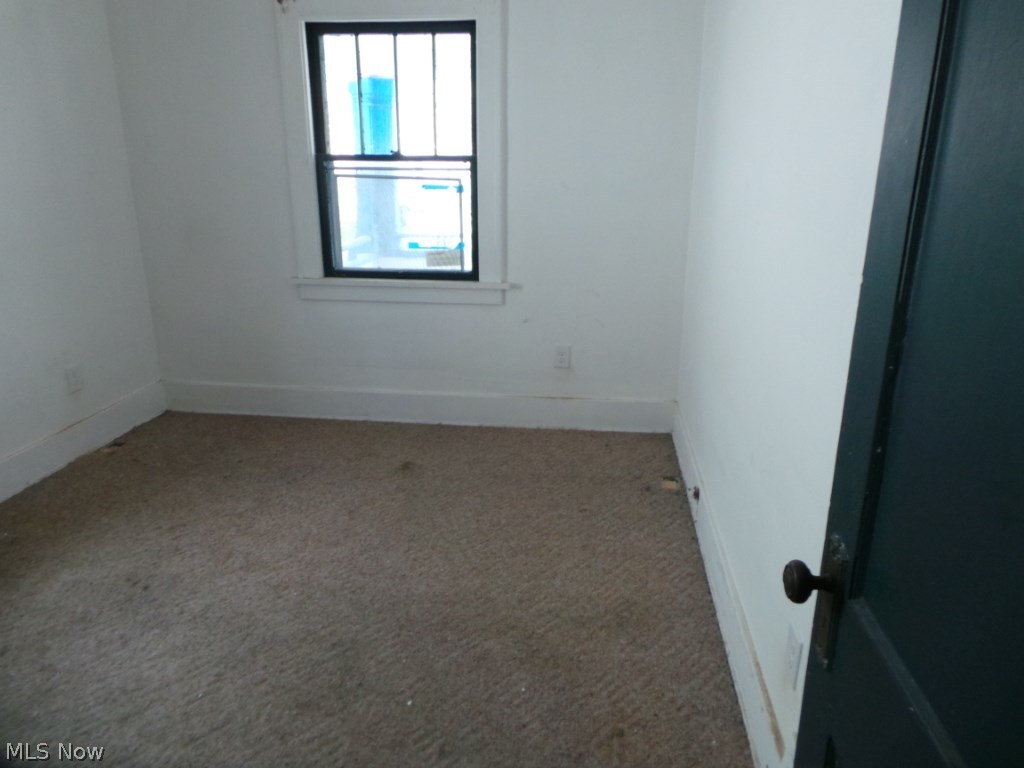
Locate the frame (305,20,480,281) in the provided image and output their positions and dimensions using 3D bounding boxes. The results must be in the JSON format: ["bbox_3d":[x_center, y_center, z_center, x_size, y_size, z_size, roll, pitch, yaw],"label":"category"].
[{"bbox_3d":[-0.588,-1.169,3.507,0.853,1.247,0.100,2,16,8],"label":"frame"}]

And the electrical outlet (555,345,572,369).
[{"bbox_3d":[0.277,-0.146,3.646,0.082,0.125,0.012,2,16,8],"label":"electrical outlet"}]

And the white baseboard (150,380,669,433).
[{"bbox_3d":[-0.593,0.125,3.847,2.944,0.187,0.025,2,16,8],"label":"white baseboard"}]

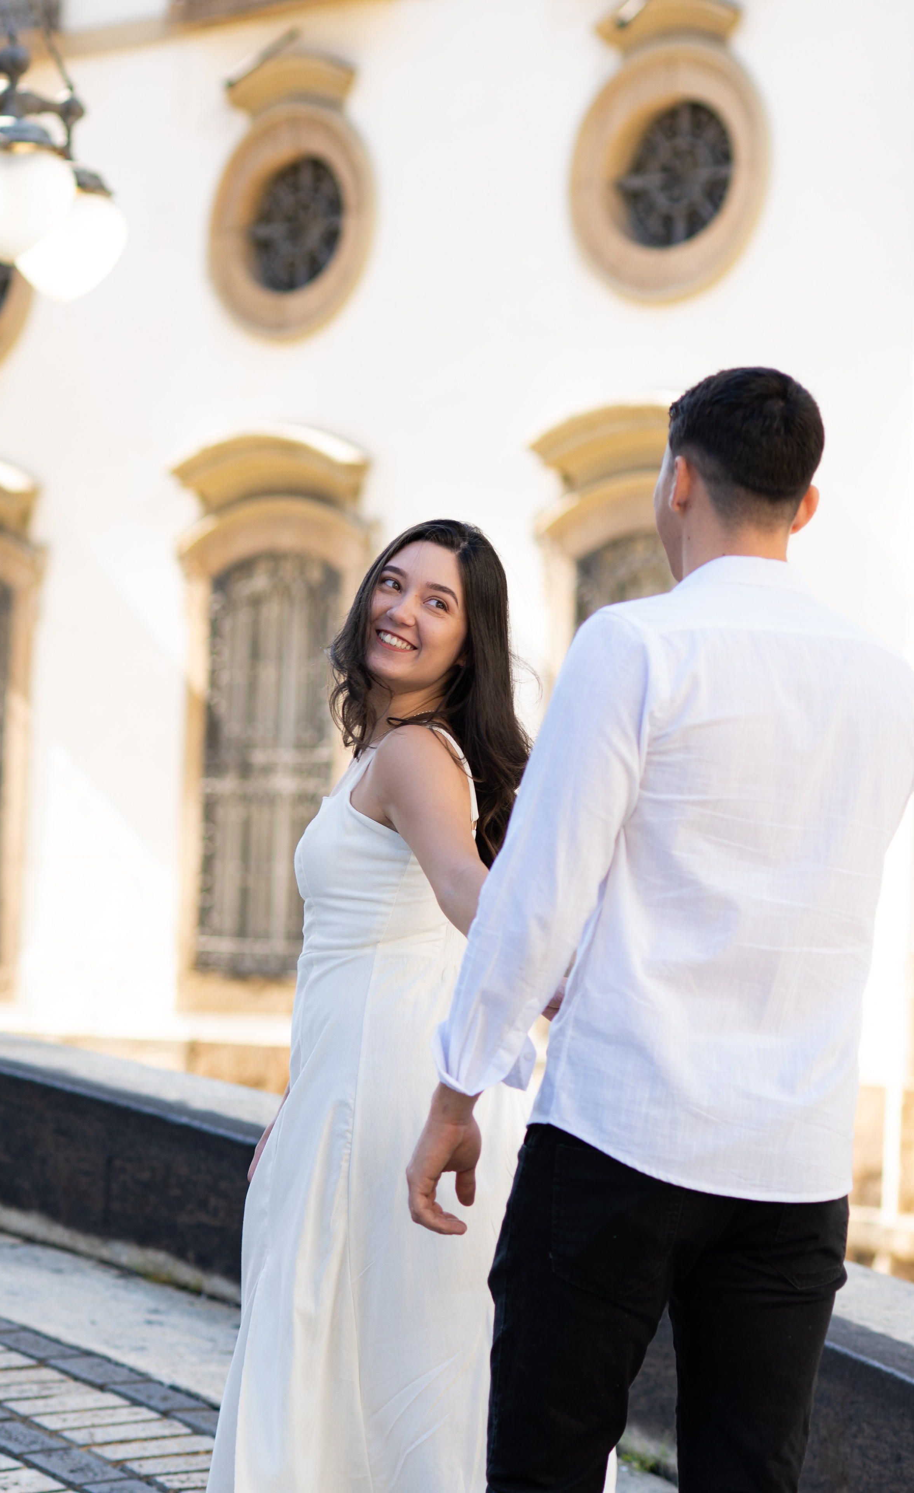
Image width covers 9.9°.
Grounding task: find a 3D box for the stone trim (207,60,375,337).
[{"bbox_3d":[-1.084,-3.541,34.063,0.380,1.870,1.600,4,-3,-41],"label":"stone trim"}]

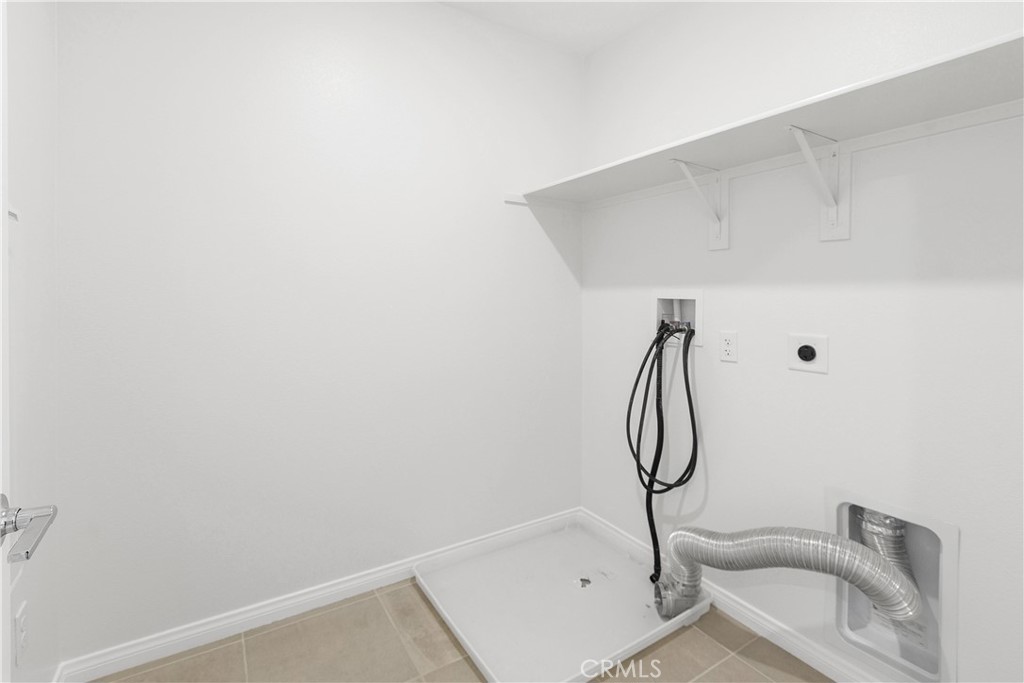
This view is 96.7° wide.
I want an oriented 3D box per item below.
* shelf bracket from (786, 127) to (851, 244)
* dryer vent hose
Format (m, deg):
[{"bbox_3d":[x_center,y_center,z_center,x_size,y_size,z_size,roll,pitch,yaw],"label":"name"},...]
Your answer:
[{"bbox_3d":[0.897,-0.456,1.342,0.290,0.306,0.089,-2,3,-33],"label":"shelf bracket"},{"bbox_3d":[0.869,0.786,1.511,0.390,0.480,0.710,-2,3,-33],"label":"dryer vent hose"}]

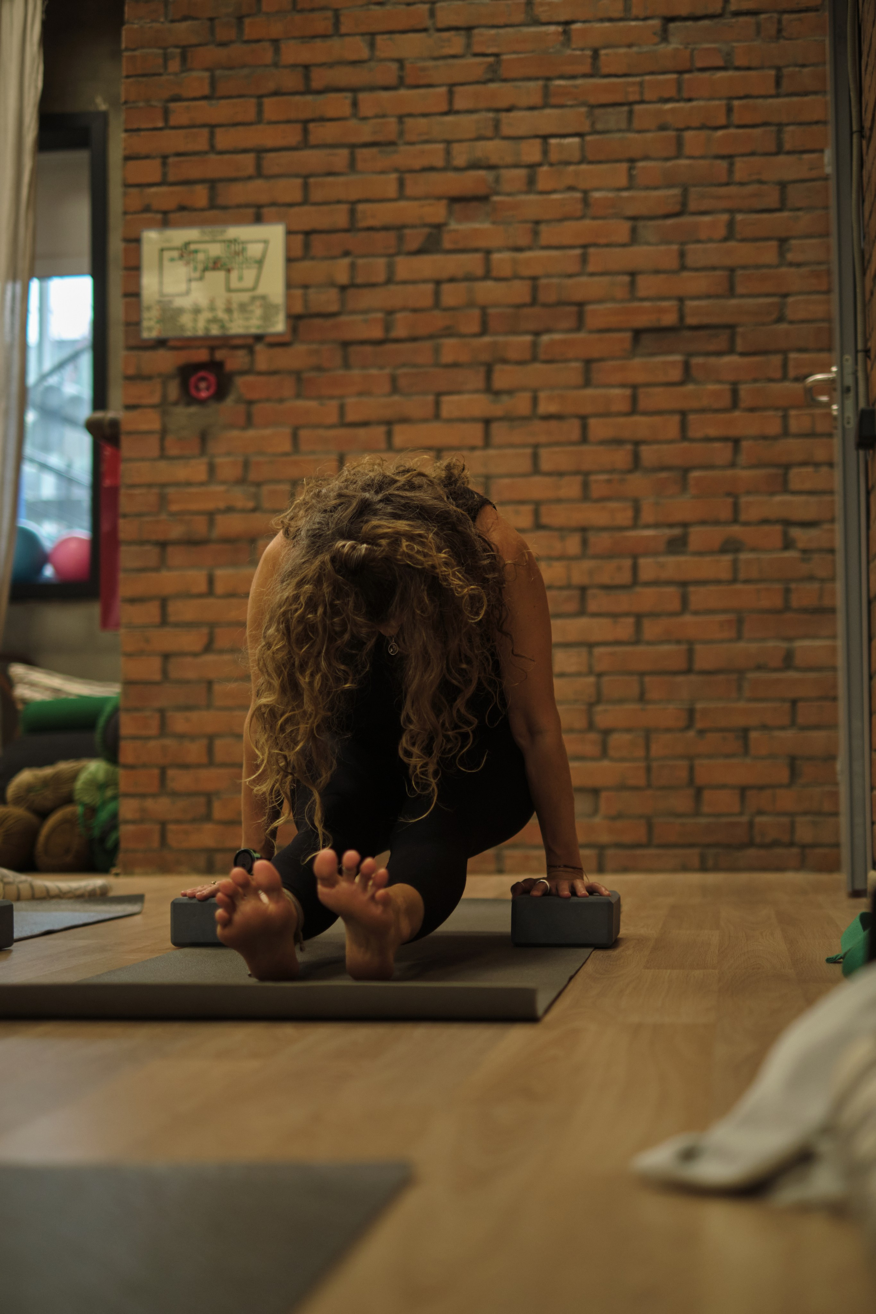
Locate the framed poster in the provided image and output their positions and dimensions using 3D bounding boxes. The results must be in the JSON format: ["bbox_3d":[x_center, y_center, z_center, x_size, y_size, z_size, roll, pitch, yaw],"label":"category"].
[{"bbox_3d":[-0.609,-1.016,5.237,0.400,0.300,0.020,-1,-4,7],"label":"framed poster"}]

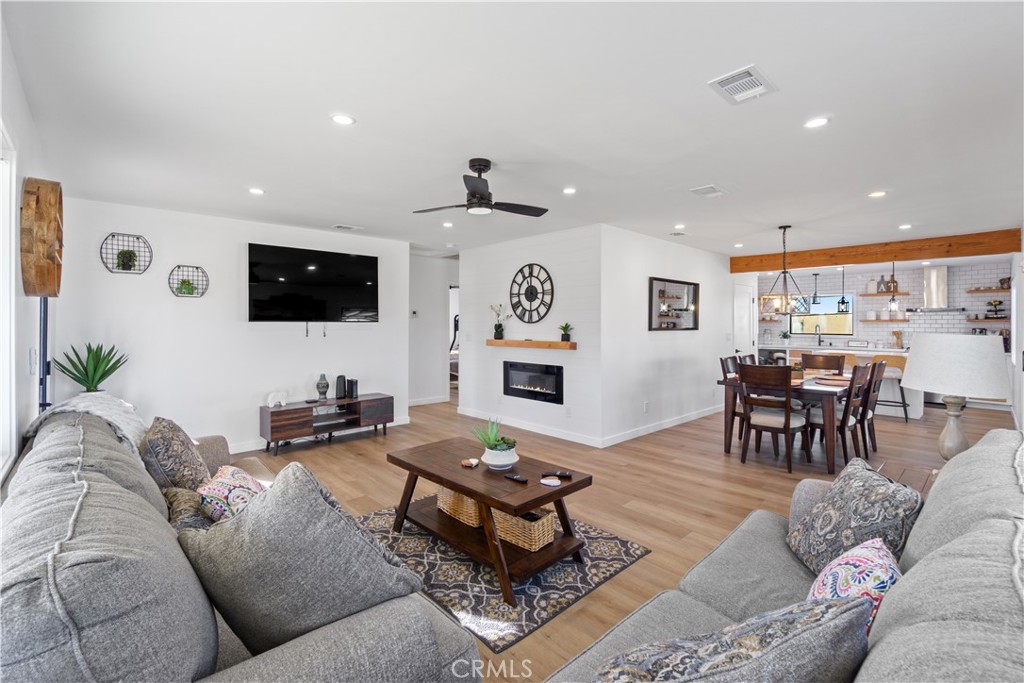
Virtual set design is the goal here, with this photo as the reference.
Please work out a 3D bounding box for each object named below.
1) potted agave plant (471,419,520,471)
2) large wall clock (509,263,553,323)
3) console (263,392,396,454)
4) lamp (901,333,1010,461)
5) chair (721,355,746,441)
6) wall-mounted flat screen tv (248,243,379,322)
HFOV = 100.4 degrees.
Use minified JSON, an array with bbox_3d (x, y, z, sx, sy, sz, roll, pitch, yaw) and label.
[{"bbox_3d":[-0.094,0.624,2.596,0.268,0.288,0.242,0,2,0],"label":"potted agave plant"},{"bbox_3d":[0.233,-0.607,5.371,0.035,0.755,0.750,-2,3,-40],"label":"large wall clock"},{"bbox_3d":[-2.075,0.931,4.951,1.360,0.470,0.350,-2,3,-42],"label":"console"},{"bbox_3d":[2.318,0.311,2.235,0.400,0.696,0.400,-2,3,-42],"label":"lamp"},{"bbox_3d":[2.692,0.685,4.707,0.576,0.980,0.465,2,3,45],"label":"chair"},{"bbox_3d":[-2.262,-0.654,5.030,1.454,0.834,0.051,-2,3,-43],"label":"wall-mounted flat screen tv"}]

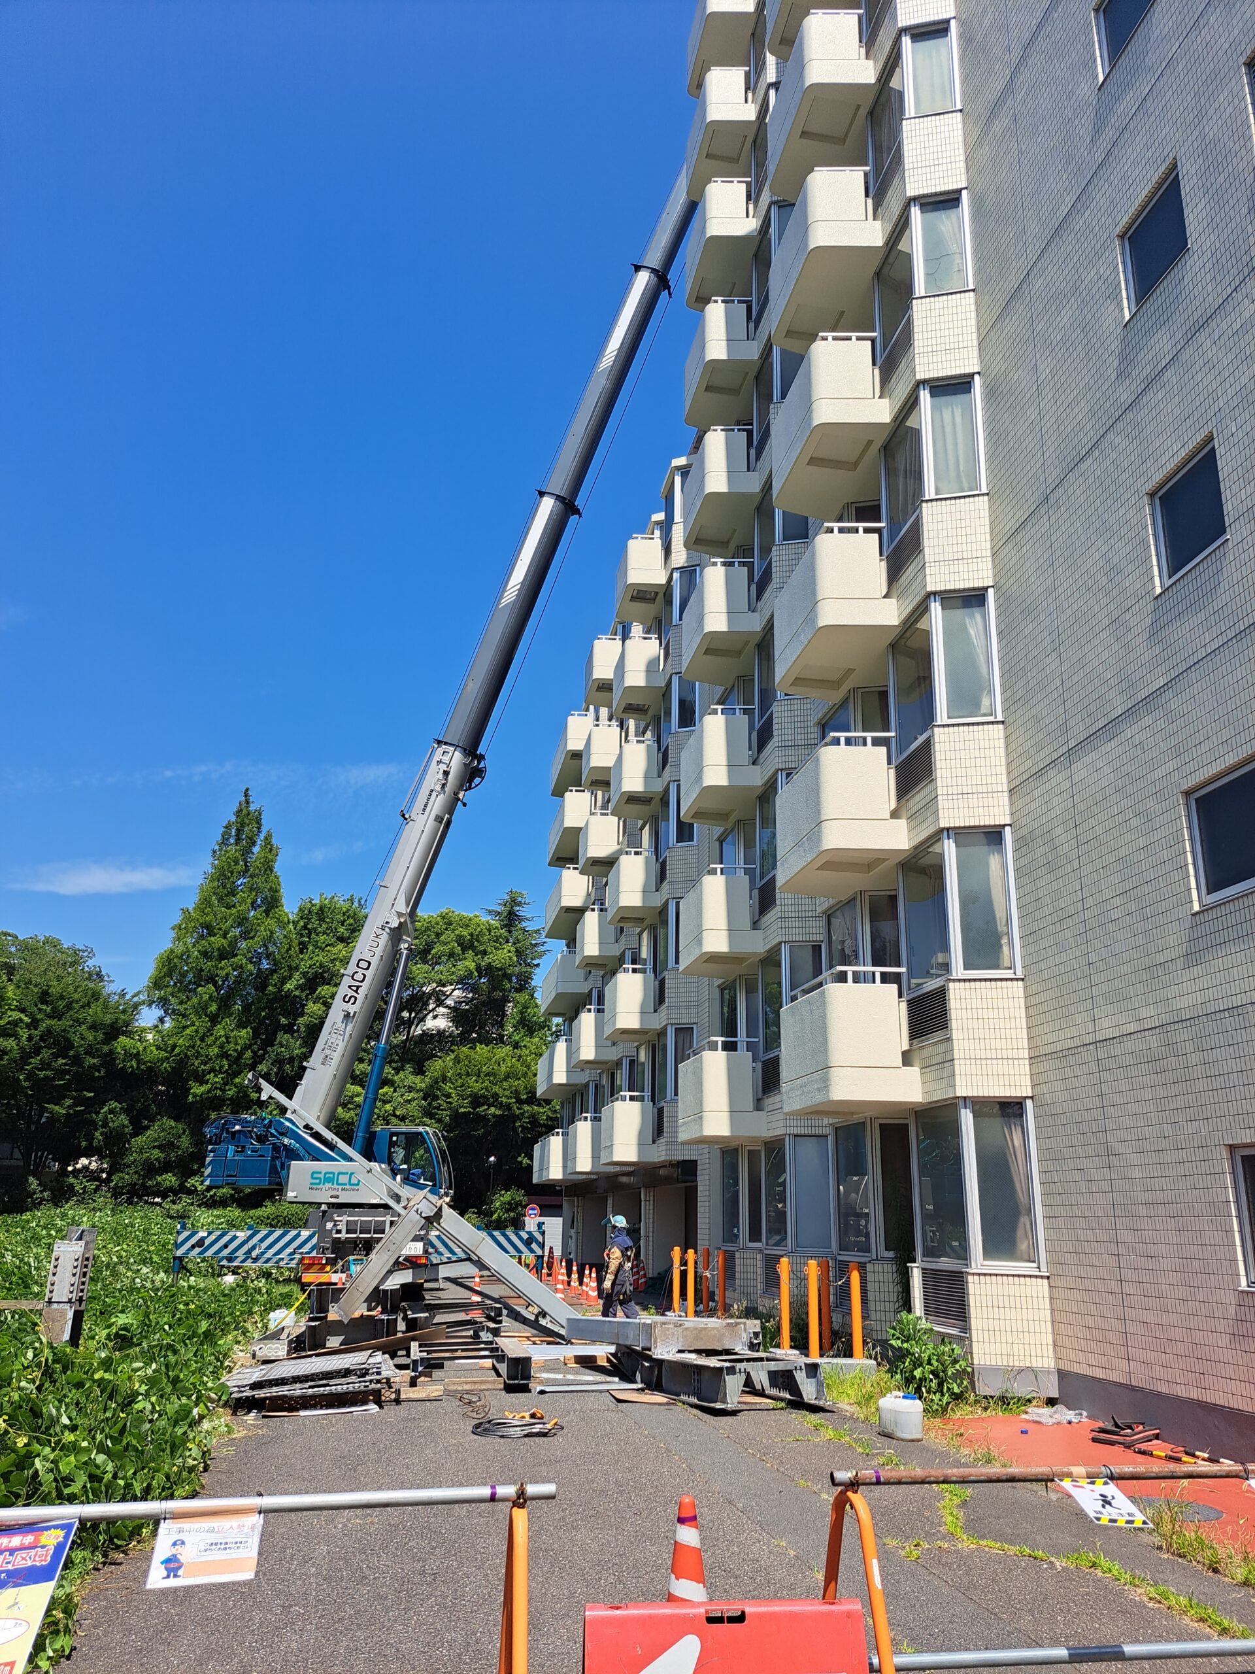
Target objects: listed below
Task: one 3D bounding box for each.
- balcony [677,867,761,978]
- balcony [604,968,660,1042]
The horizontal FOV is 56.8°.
[{"bbox_3d":[1.574,1.467,19.641,1.000,1.400,2.300,4,-17,-9],"label":"balcony"},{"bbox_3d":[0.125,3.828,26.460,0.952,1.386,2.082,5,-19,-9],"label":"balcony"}]

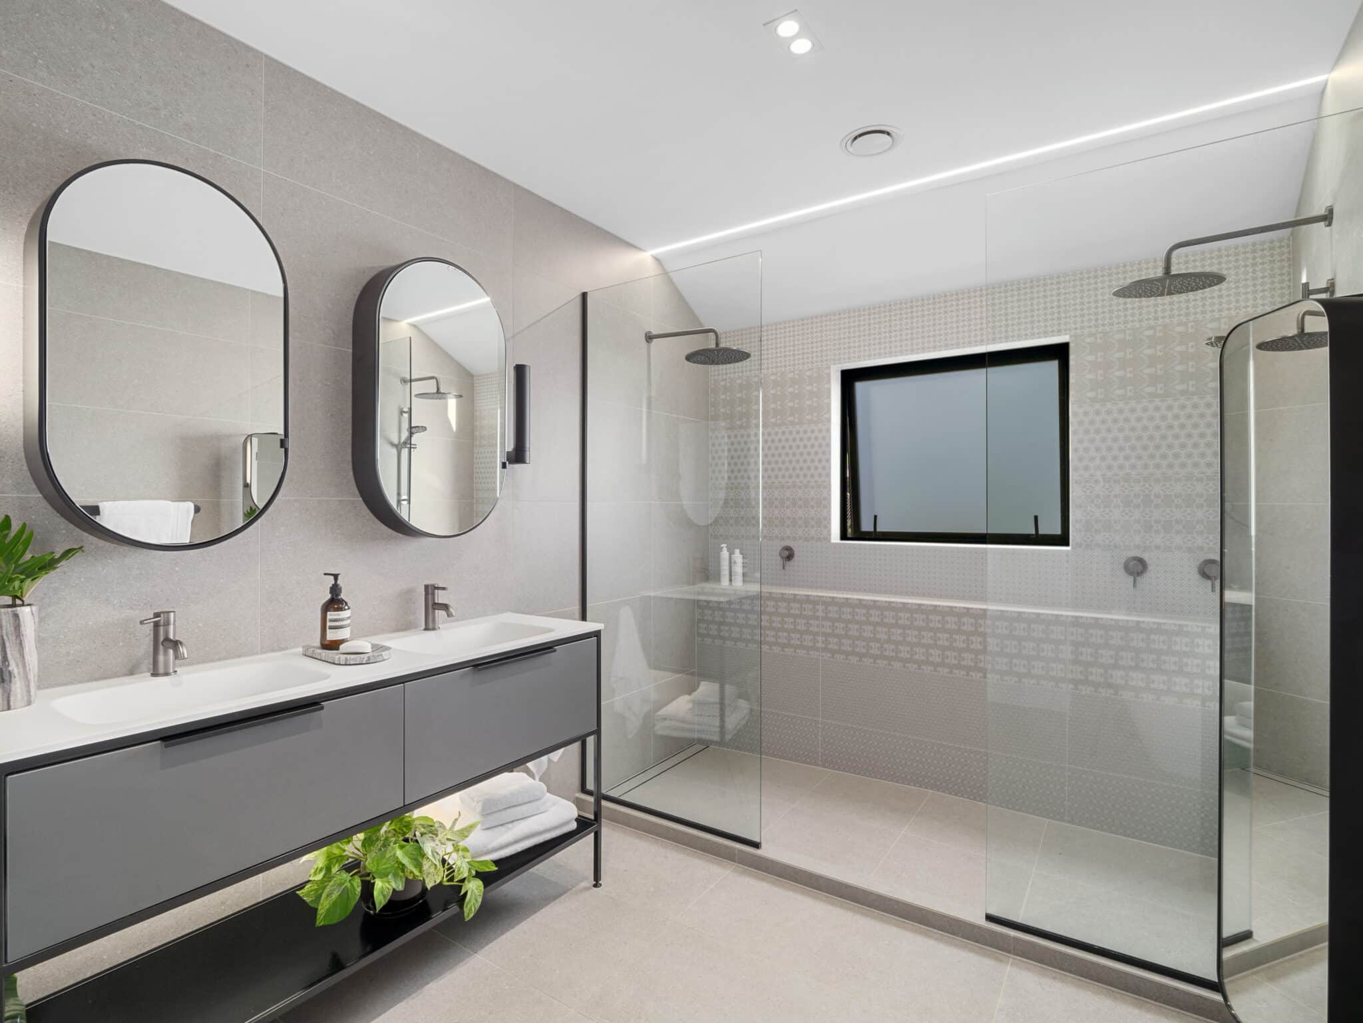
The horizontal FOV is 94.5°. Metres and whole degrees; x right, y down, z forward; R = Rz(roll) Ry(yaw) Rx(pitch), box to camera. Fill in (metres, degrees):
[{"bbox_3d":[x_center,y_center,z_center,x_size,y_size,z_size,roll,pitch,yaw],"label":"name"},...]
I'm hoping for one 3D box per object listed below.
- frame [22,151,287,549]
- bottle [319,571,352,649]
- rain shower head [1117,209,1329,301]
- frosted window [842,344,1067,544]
[{"bbox_3d":[-1.234,-0.355,1.514,0.156,0.887,0.462,0,0,36],"label":"frame"},{"bbox_3d":[-0.940,0.271,1.714,0.073,0.203,0.072,0,0,-22],"label":"bottle"},{"bbox_3d":[1.645,-0.791,1.942,0.512,0.165,0.285,0,0,34],"label":"rain shower head"},{"bbox_3d":[1.292,-0.295,3.068,1.018,0.894,0.100,0,0,32],"label":"frosted window"}]

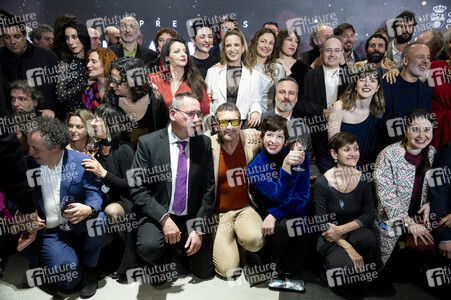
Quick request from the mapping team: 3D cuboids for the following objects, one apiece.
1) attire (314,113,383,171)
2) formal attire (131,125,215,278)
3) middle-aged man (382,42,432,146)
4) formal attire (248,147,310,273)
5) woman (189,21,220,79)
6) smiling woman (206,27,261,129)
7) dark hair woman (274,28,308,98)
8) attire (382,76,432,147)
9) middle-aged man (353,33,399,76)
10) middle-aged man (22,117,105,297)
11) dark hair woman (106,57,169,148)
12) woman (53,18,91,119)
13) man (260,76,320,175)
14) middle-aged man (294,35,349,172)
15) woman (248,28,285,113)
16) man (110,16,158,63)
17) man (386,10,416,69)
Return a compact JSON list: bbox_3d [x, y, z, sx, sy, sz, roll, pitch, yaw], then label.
[{"bbox_3d":[0.873,0.104,2.726,0.500,0.780,0.400,3,14,12],"label":"attire"},{"bbox_3d":[-0.321,0.281,2.369,0.540,0.872,0.680,0,3,-5],"label":"formal attire"},{"bbox_3d":[1.376,-0.064,2.983,0.520,1.508,0.360,0,2,1],"label":"middle-aged man"},{"bbox_3d":[0.327,0.348,2.366,0.460,0.739,0.620,0,3,7],"label":"formal attire"},{"bbox_3d":[-0.153,-0.076,2.990,0.470,1.700,0.310,-1,14,-3],"label":"woman"},{"bbox_3d":[0.054,0.002,2.763,0.470,1.660,0.320,0,14,0],"label":"smiling woman"},{"bbox_3d":[0.517,-0.098,3.119,0.470,1.680,0.310,-1,14,-5],"label":"dark hair woman"},{"bbox_3d":[1.290,-0.175,2.791,0.470,0.710,0.310,2,14,10],"label":"attire"},{"bbox_3d":[1.245,-0.145,3.236,0.520,1.648,0.350,0,3,6],"label":"middle-aged man"},{"bbox_3d":[-1.002,0.307,2.571,0.540,1.160,0.660,0,14,0],"label":"middle-aged man"},{"bbox_3d":[-0.547,0.133,2.610,0.500,1.480,0.420,2,14,8],"label":"dark hair woman"},{"bbox_3d":[-1.148,-0.155,2.987,0.460,1.690,0.360,-1,3,-19],"label":"woman"},{"bbox_3d":[0.476,0.083,2.827,0.520,1.228,0.450,0,3,3],"label":"man"},{"bbox_3d":[0.731,-0.112,3.085,0.520,1.594,0.360,0,3,3],"label":"middle-aged man"},{"bbox_3d":[0.312,-0.144,3.136,0.460,1.654,0.330,0,2,0],"label":"woman"},{"bbox_3d":[-0.839,-0.315,3.539,0.520,1.780,0.340,0,3,-3],"label":"man"},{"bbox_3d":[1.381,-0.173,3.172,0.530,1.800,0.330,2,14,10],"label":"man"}]

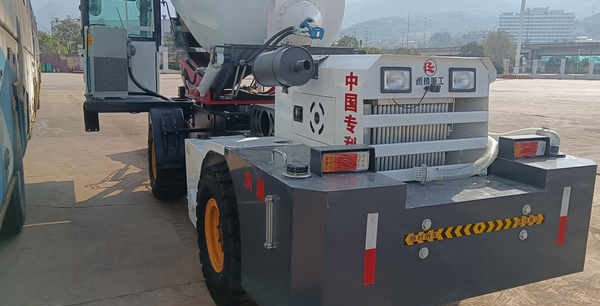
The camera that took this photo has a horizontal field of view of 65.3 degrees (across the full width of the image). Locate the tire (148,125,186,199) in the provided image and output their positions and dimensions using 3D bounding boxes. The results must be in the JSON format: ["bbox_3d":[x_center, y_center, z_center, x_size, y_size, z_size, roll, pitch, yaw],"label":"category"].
[{"bbox_3d":[-1.409,0.065,5.011,0.325,0.870,0.870,-3,12,-23],"label":"tire"}]

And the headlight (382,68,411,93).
[{"bbox_3d":[0.471,-0.361,2.328,0.183,0.126,0.077,-3,12,-24],"label":"headlight"}]

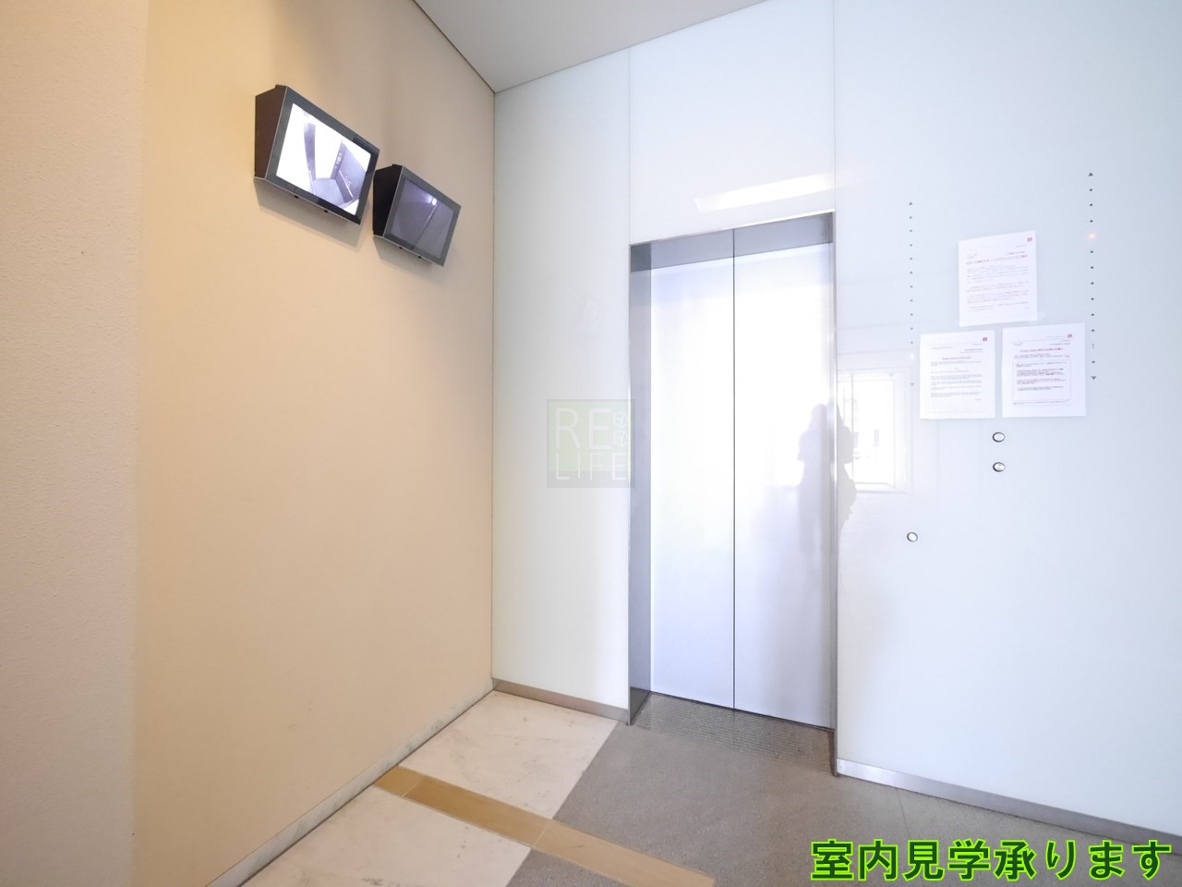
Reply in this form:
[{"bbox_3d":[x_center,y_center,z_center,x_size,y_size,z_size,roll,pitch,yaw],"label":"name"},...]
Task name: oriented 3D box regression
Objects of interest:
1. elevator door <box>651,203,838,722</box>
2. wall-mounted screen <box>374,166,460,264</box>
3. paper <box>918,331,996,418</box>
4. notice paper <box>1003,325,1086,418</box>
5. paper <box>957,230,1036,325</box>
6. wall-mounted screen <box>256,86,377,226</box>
[{"bbox_3d":[0.681,0.177,2.237,0.820,2.110,0.050,0,-1,24],"label":"elevator door"},{"bbox_3d":[-0.683,-0.870,1.855,0.132,0.253,0.312,17,7,24],"label":"wall-mounted screen"},{"bbox_3d":[1.260,-0.233,1.644,0.210,0.297,0.006,0,-1,24],"label":"paper"},{"bbox_3d":[1.470,-0.234,1.552,0.210,0.297,0.006,0,-1,24],"label":"notice paper"},{"bbox_3d":[1.363,-0.549,1.604,0.210,0.297,0.006,0,-1,24],"label":"paper"},{"bbox_3d":[-0.849,-0.868,1.478,0.134,0.254,0.312,17,7,24],"label":"wall-mounted screen"}]

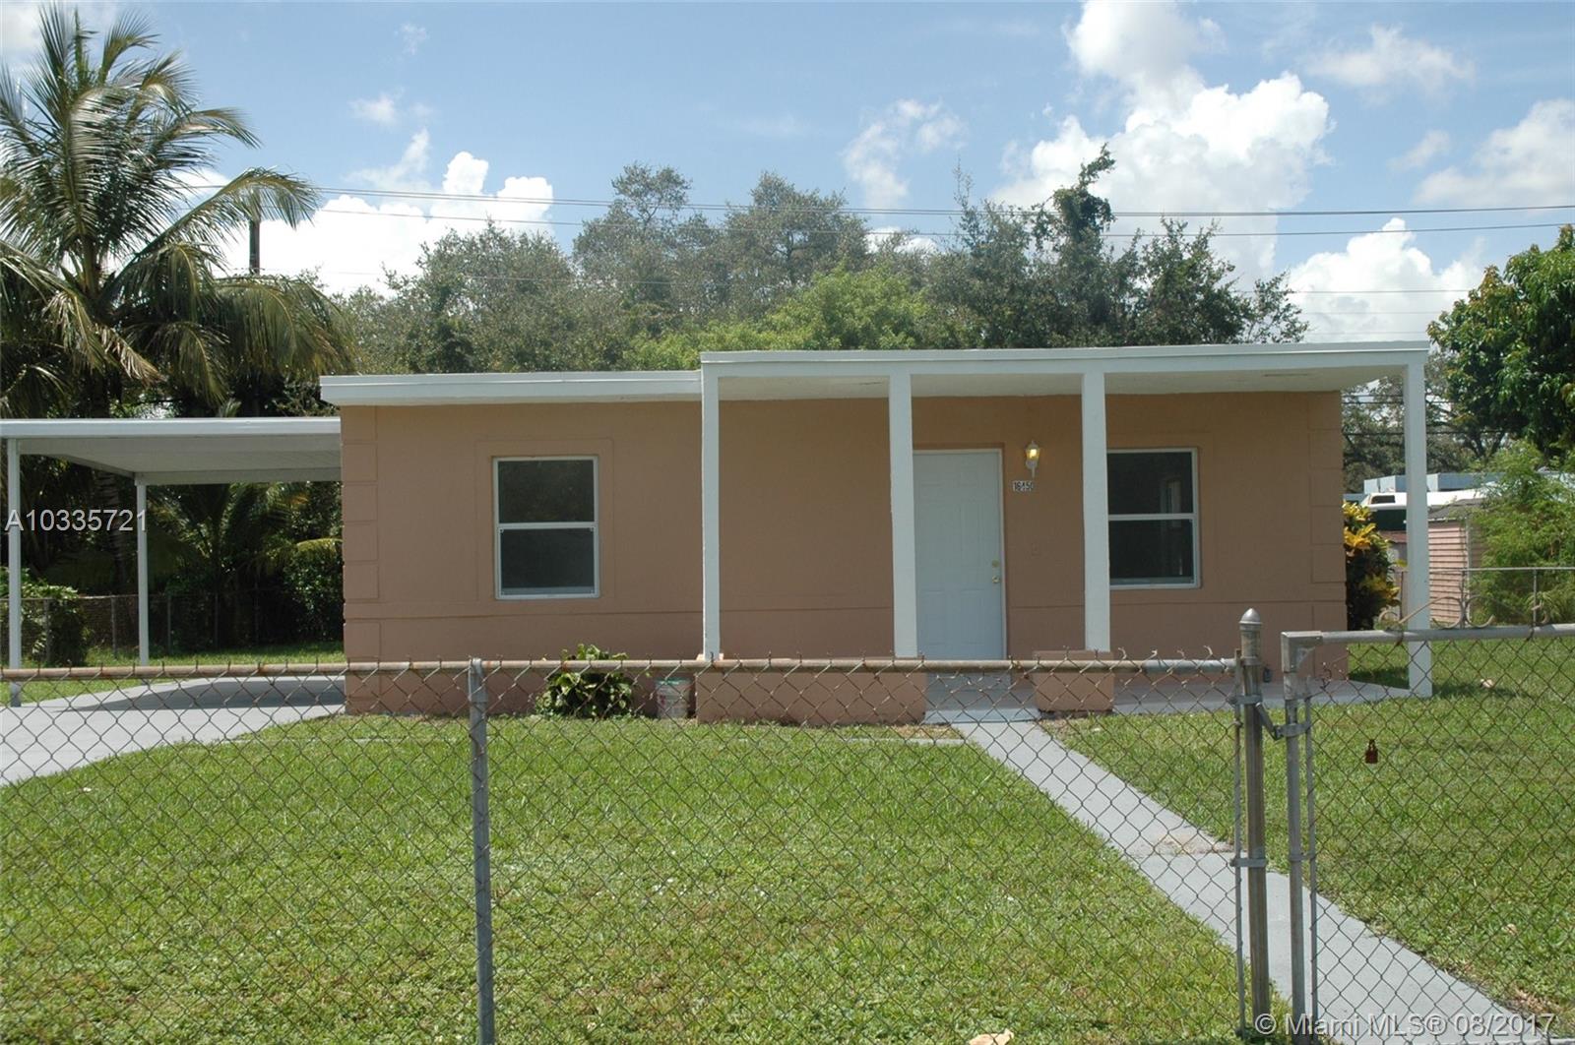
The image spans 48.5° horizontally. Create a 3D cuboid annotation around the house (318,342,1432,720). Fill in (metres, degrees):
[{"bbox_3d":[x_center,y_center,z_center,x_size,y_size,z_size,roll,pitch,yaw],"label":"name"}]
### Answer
[{"bbox_3d":[0.532,0.205,18.206,9.272,2.997,8.200,-1,-1,-1],"label":"house"}]

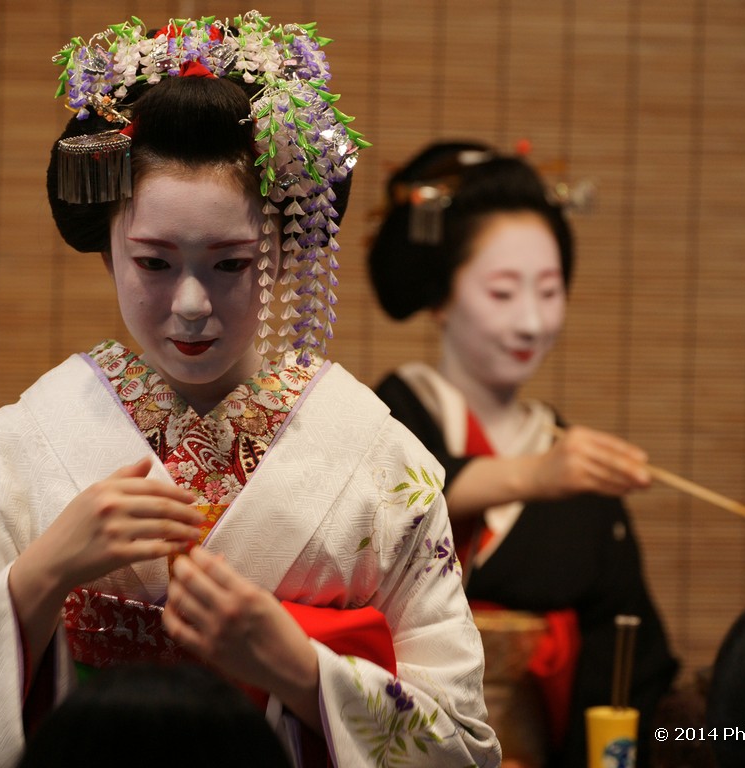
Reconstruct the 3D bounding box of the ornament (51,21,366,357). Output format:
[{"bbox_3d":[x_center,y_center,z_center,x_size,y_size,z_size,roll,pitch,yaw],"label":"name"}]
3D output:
[{"bbox_3d":[-0.127,-0.154,5.030,0.248,0.272,0.160,1,7,4],"label":"ornament"}]

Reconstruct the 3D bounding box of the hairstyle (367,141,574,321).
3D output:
[{"bbox_3d":[0.100,-0.155,6.500,0.210,0.185,0.210,-1,6,-31],"label":"hairstyle"}]

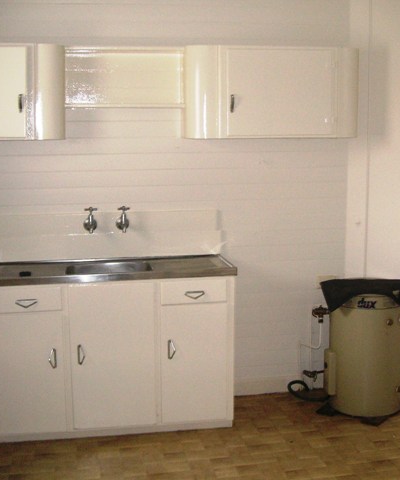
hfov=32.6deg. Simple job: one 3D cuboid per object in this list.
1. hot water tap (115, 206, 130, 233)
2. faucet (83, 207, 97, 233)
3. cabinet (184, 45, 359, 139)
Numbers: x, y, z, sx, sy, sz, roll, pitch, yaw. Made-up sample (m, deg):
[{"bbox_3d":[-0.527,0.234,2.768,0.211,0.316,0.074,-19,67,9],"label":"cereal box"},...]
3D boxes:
[{"bbox_3d":[-0.442,-0.117,3.901,0.078,0.145,0.115,-2,9,-10],"label":"hot water tap"},{"bbox_3d":[-0.622,-0.113,3.868,0.078,0.145,0.115,-2,9,-10],"label":"faucet"},{"bbox_3d":[0.408,-0.826,3.866,0.985,0.490,0.320,-2,9,-10],"label":"cabinet"}]

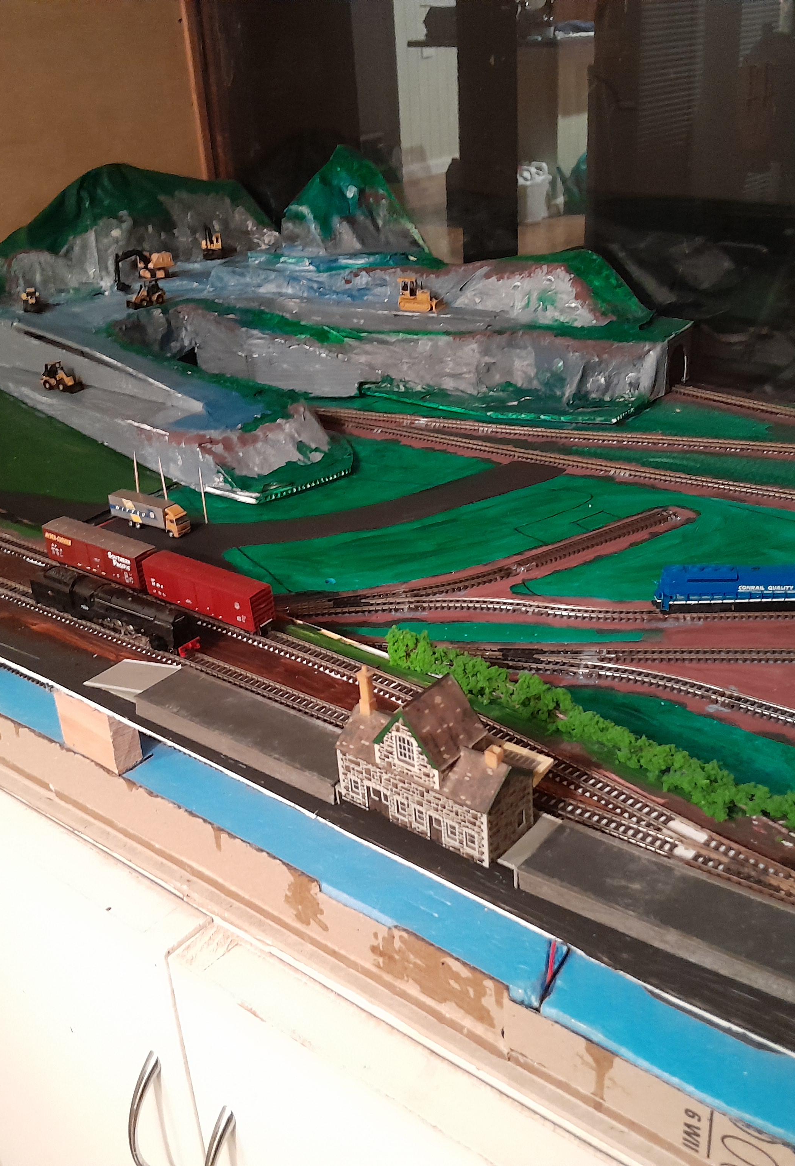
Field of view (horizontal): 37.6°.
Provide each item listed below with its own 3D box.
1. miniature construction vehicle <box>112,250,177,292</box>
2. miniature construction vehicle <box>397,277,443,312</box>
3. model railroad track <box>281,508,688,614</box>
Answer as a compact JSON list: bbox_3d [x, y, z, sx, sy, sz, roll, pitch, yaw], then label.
[{"bbox_3d":[-0.319,-0.399,1.459,0.032,0.044,0.085,13,31,30],"label":"miniature construction vehicle"},{"bbox_3d":[0.027,-0.313,1.263,0.046,0.033,0.033,9,29,24],"label":"miniature construction vehicle"},{"bbox_3d":[0.075,-0.013,0.813,0.319,0.005,0.045,-14,28,-20],"label":"model railroad track"}]

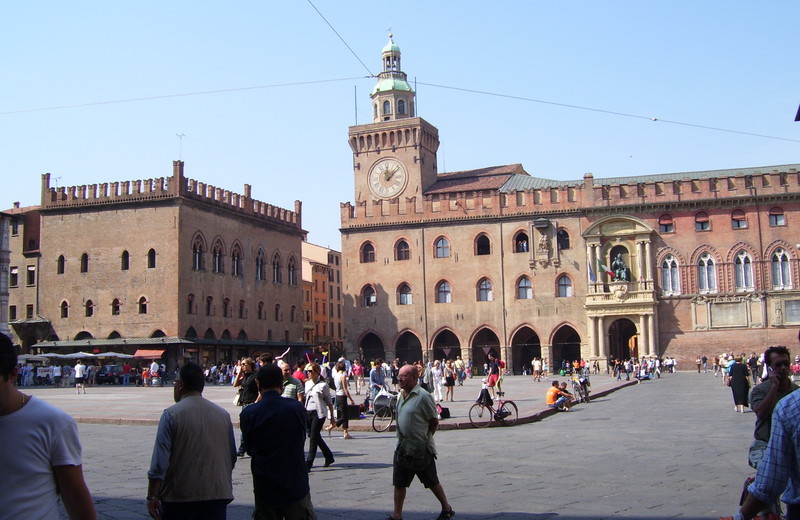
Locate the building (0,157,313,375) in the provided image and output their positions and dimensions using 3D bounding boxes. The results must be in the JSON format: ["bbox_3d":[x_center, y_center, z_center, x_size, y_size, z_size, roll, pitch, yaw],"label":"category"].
[{"bbox_3d":[-21.277,2.604,83.254,13.800,17.979,23.800,-3,-7,16],"label":"building"}]

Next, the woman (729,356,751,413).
[{"bbox_3d":[9.842,3.608,24.891,0.600,1.640,0.420,-2,-6,5],"label":"woman"}]

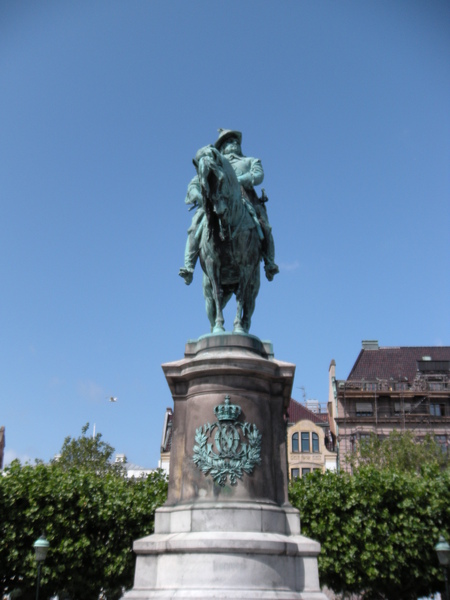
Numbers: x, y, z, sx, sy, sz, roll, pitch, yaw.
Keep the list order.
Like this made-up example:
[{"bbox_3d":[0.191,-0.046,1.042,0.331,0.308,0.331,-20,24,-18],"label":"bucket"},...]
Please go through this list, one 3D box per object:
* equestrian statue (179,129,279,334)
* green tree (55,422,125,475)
[{"bbox_3d":[0.075,-1.095,16.734,1.662,4.088,3.400,1,-20,0],"label":"equestrian statue"},{"bbox_3d":[-5.832,10.189,38.834,4.600,10.485,4.600,1,-20,0],"label":"green tree"}]

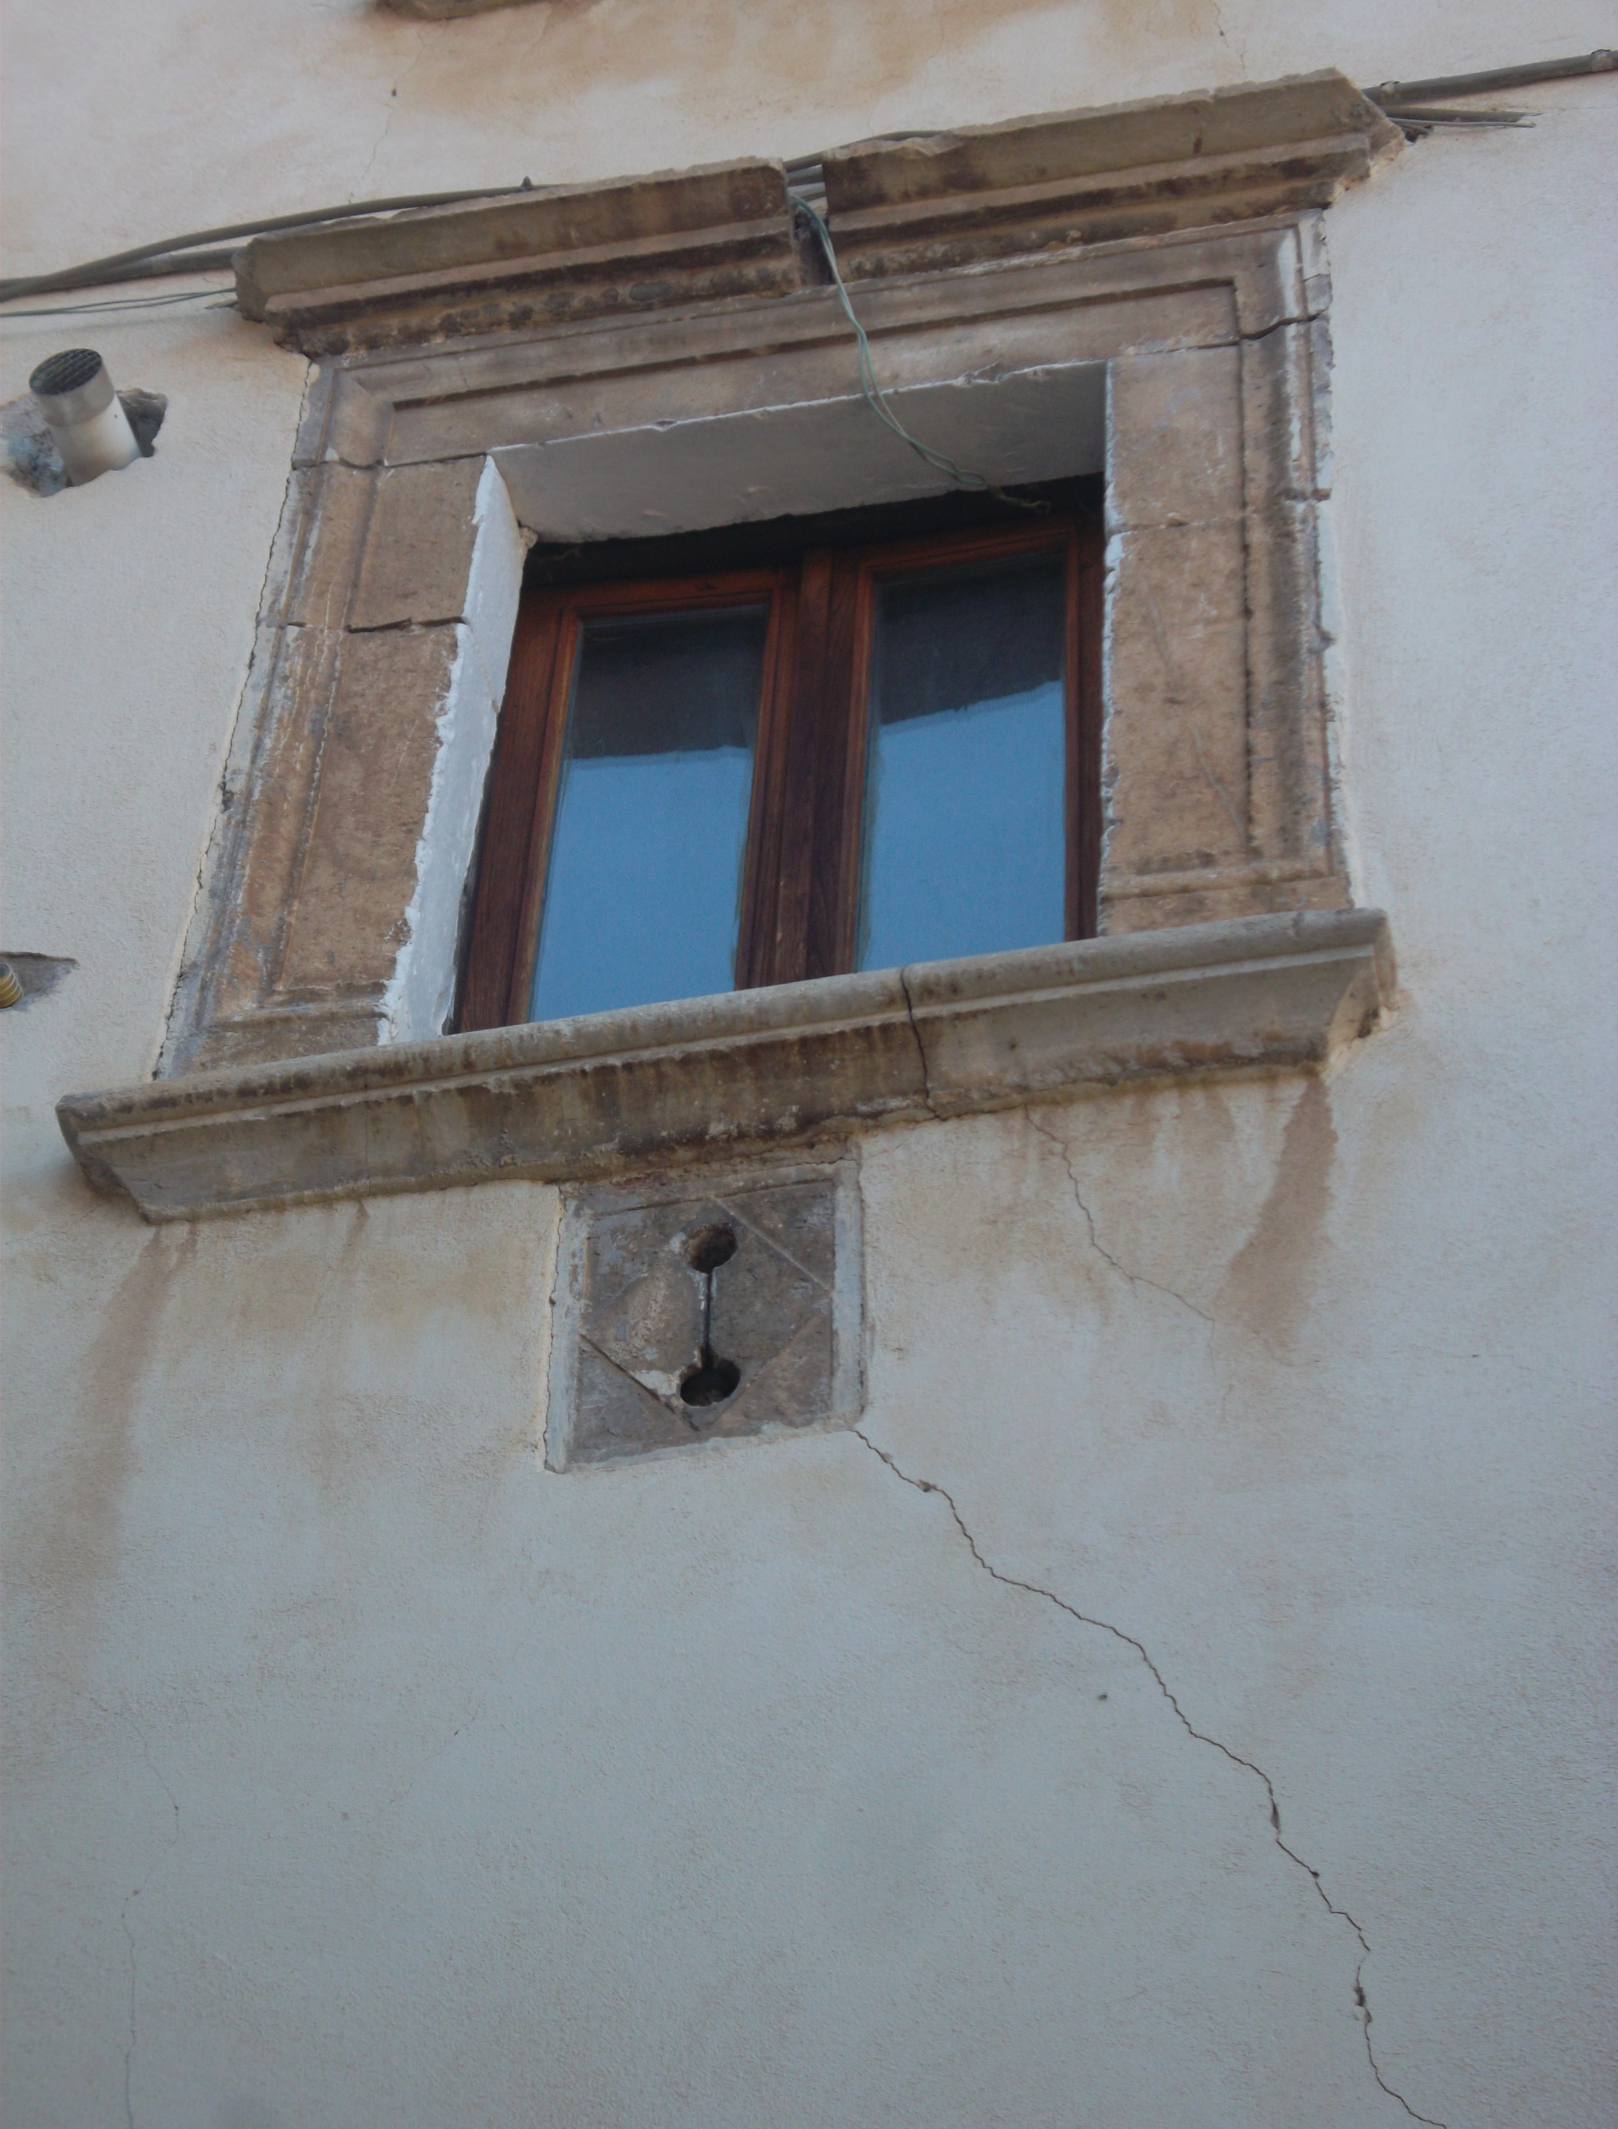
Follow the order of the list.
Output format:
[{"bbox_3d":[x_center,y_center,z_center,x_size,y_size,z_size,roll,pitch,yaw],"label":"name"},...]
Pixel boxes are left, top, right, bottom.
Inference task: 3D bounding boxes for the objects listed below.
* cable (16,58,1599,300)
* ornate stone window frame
[{"bbox_3d":[-0.054,-1.292,6.653,2.401,0.200,0.060,-7,-46,11],"label":"cable"},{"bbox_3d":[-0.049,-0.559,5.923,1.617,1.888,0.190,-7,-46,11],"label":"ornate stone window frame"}]

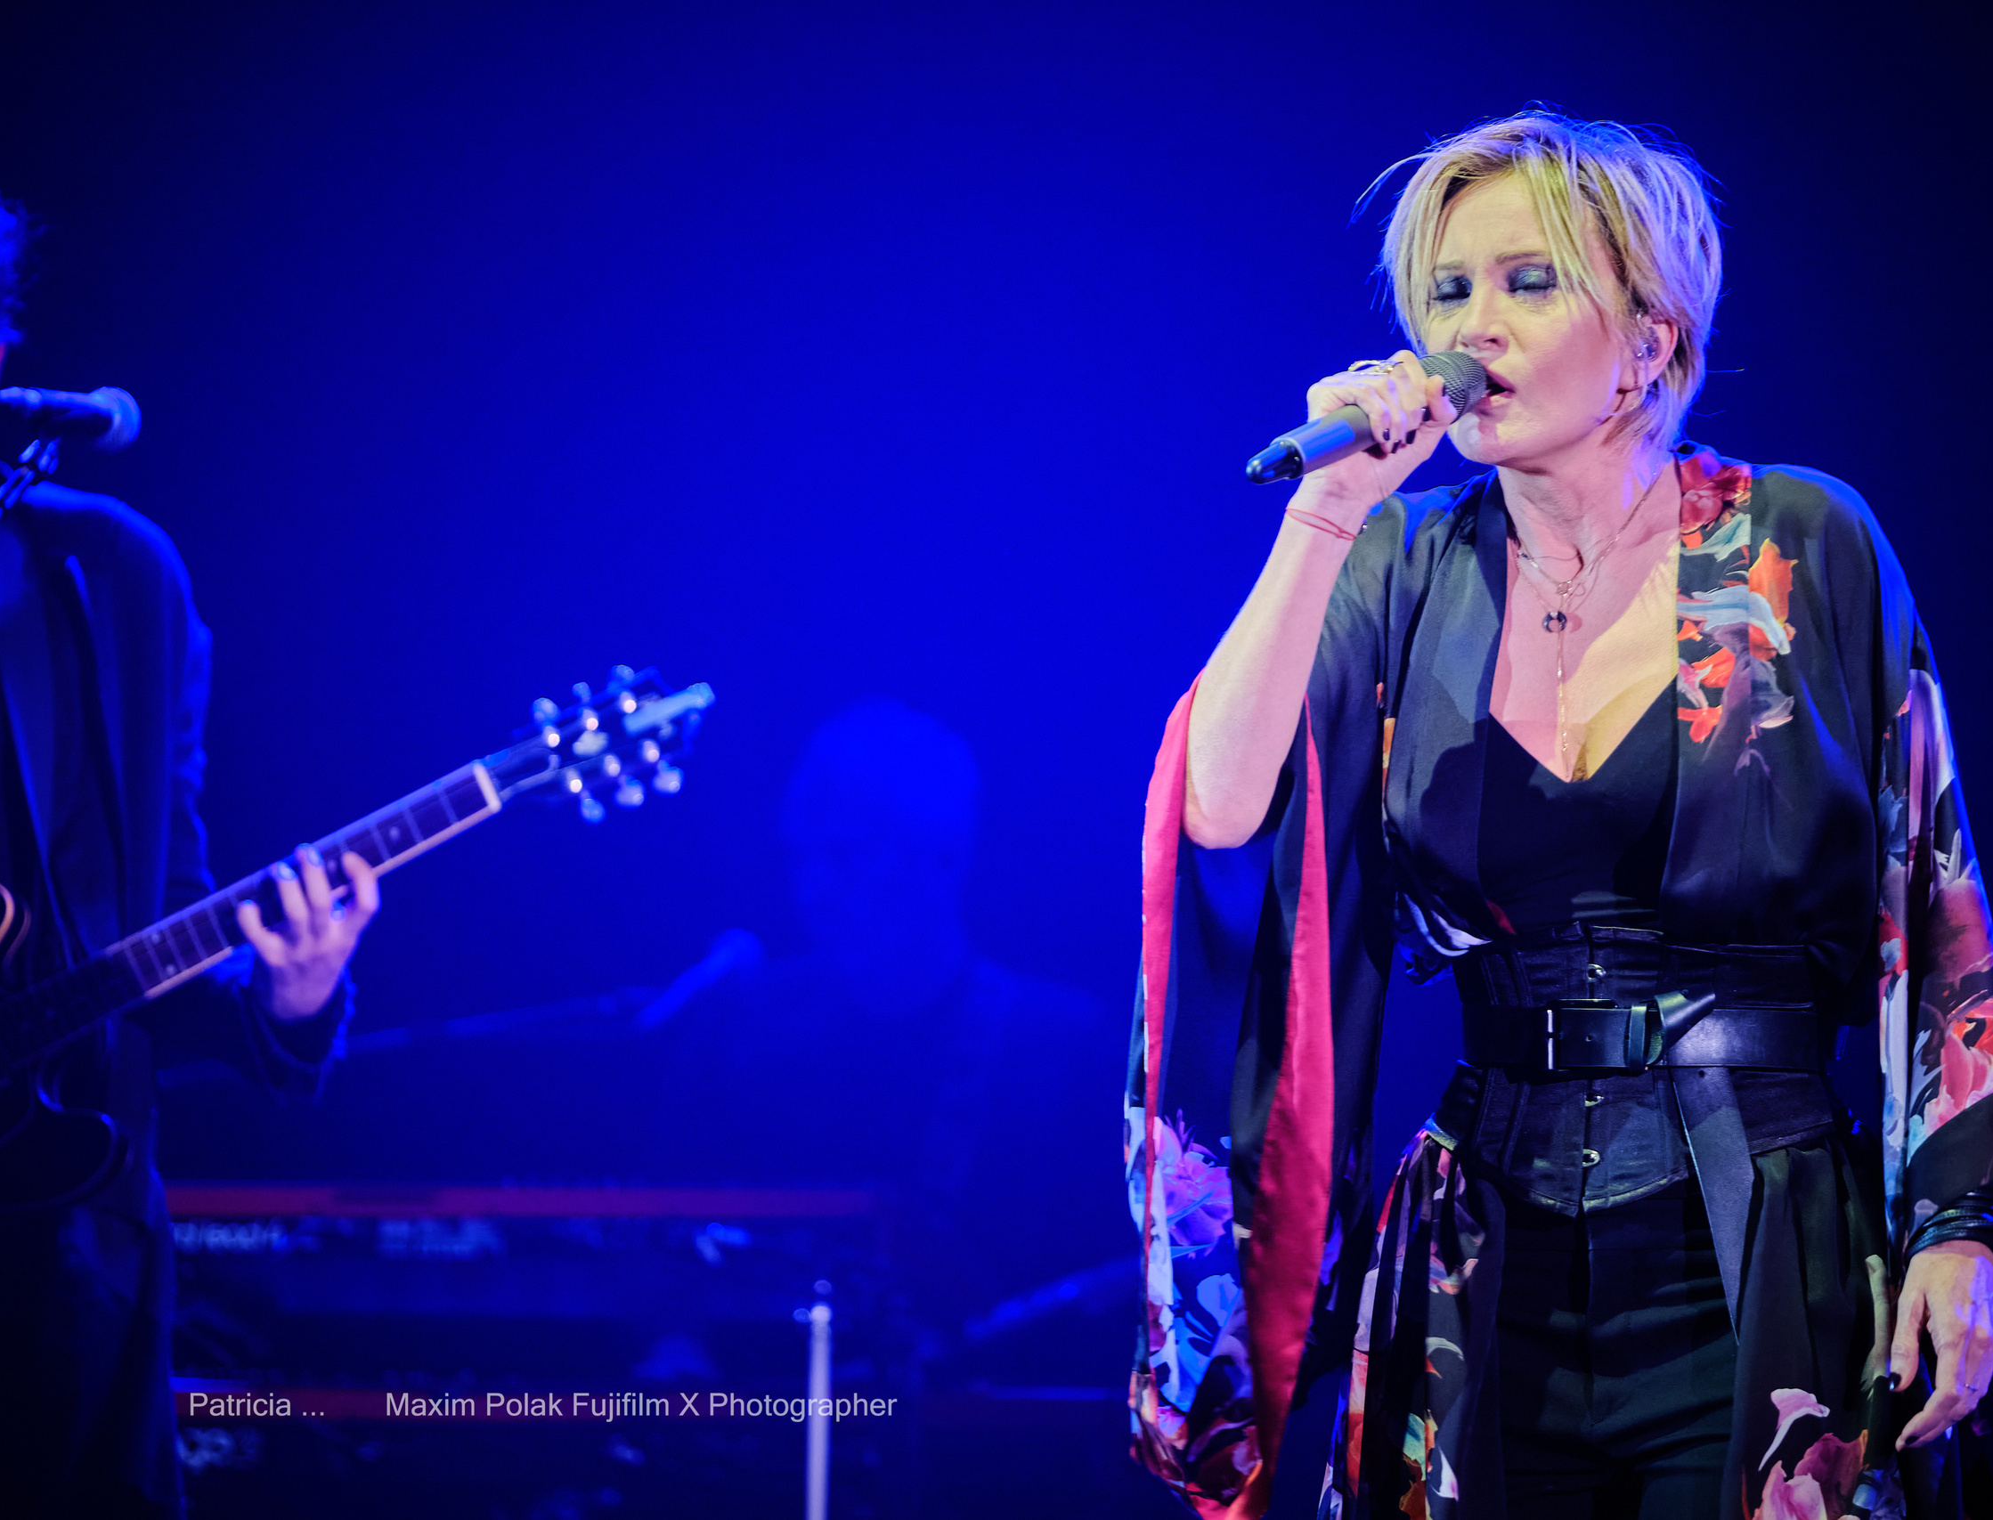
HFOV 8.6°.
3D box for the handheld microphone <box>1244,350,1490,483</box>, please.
[{"bbox_3d":[0.253,-0.231,9.200,0.048,0.048,0.230,-2,15,46],"label":"handheld microphone"}]

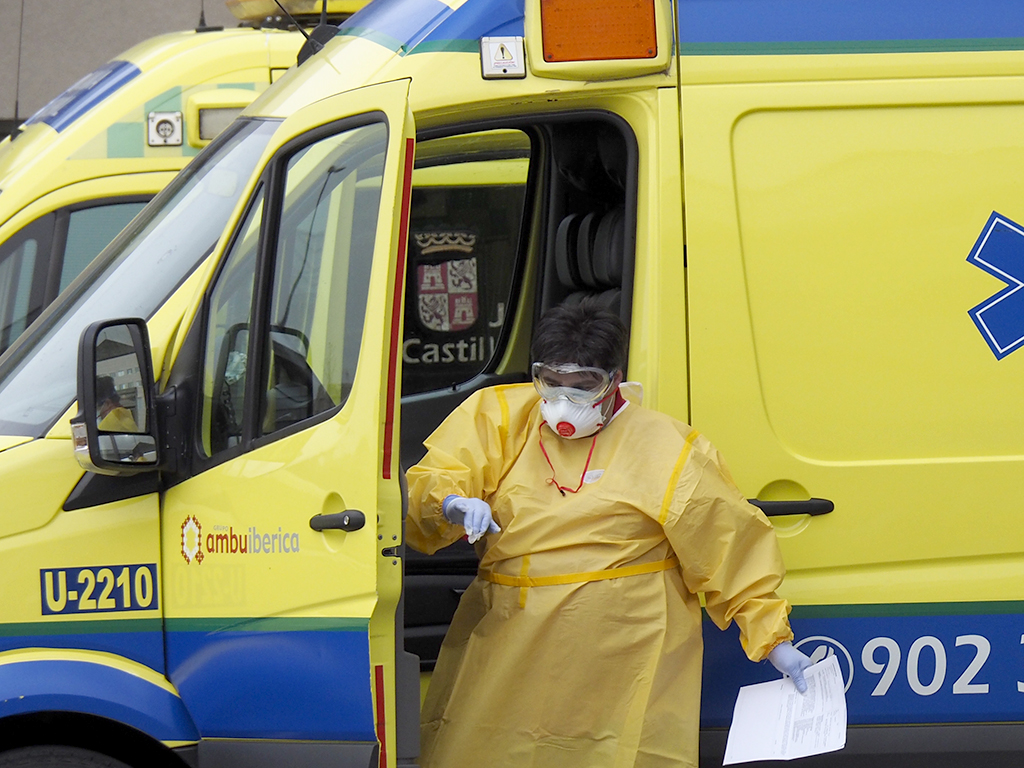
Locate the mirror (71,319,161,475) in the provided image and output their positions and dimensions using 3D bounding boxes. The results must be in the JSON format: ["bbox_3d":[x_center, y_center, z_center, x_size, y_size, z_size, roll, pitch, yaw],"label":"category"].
[{"bbox_3d":[-0.847,0.027,18.970,0.185,0.335,0.120,0,-1,-31],"label":"mirror"}]

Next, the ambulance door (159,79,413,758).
[{"bbox_3d":[-0.463,0.165,18.750,0.160,1.590,1.060,-1,-1,-27],"label":"ambulance door"}]

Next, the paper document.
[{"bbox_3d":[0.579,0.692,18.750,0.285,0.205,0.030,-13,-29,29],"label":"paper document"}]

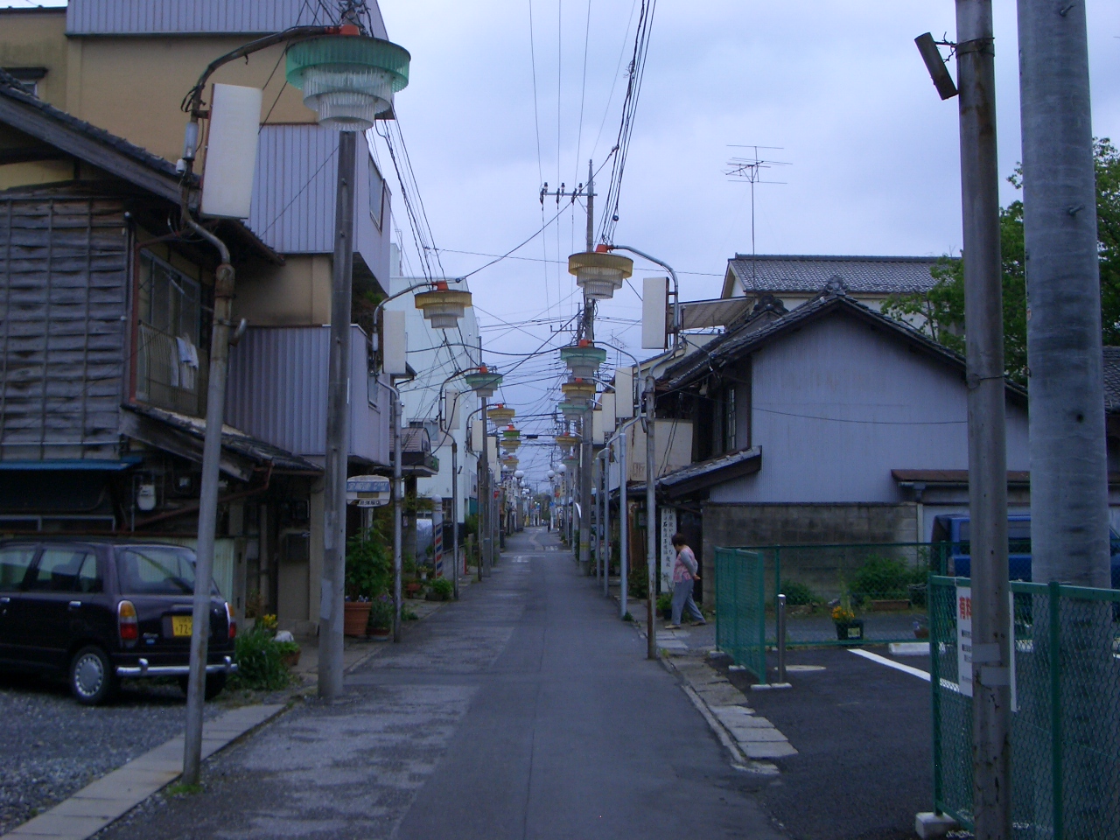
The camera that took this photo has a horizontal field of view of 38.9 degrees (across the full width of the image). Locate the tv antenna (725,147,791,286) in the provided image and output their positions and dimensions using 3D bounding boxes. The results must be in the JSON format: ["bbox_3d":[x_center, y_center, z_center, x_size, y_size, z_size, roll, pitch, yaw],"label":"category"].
[{"bbox_3d":[4.872,-5.047,39.500,1.500,3.550,1.600,1,-4,-20],"label":"tv antenna"}]

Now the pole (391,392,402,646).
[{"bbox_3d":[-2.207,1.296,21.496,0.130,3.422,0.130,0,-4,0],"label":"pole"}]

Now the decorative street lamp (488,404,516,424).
[{"bbox_3d":[-1.688,-0.139,45.864,0.783,0.626,0.783,0,-4,0],"label":"decorative street lamp"}]

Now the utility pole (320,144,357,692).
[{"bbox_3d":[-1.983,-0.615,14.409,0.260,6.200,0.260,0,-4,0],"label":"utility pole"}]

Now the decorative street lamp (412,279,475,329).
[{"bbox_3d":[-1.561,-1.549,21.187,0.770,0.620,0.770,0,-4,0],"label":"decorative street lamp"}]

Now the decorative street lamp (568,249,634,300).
[{"bbox_3d":[0.494,-1.759,19.032,0.783,0.626,0.783,0,-4,0],"label":"decorative street lamp"}]

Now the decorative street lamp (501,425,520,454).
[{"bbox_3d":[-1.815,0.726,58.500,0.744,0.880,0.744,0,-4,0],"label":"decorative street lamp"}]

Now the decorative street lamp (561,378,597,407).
[{"bbox_3d":[0.441,-0.652,36.348,0.783,0.626,0.783,0,-4,0],"label":"decorative street lamp"}]

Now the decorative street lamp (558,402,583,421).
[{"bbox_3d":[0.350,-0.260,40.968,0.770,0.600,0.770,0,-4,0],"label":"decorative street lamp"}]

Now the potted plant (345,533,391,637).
[{"bbox_3d":[-2.746,2.316,22.265,0.680,1.475,0.660,0,-4,0],"label":"potted plant"}]

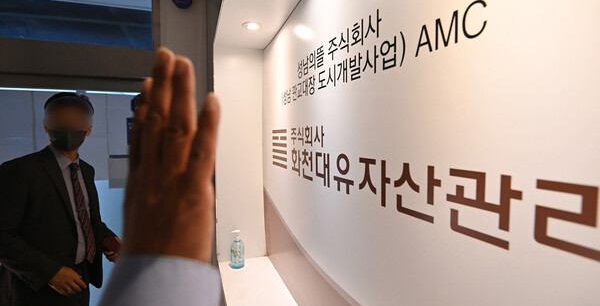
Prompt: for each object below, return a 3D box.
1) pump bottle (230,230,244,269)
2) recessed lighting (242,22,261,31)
[{"bbox_3d":[-0.335,0.509,1.423,0.076,0.203,0.071,-2,4,-22],"label":"pump bottle"},{"bbox_3d":[-0.212,-0.560,1.176,0.084,0.020,0.084,-2,4,-22],"label":"recessed lighting"}]

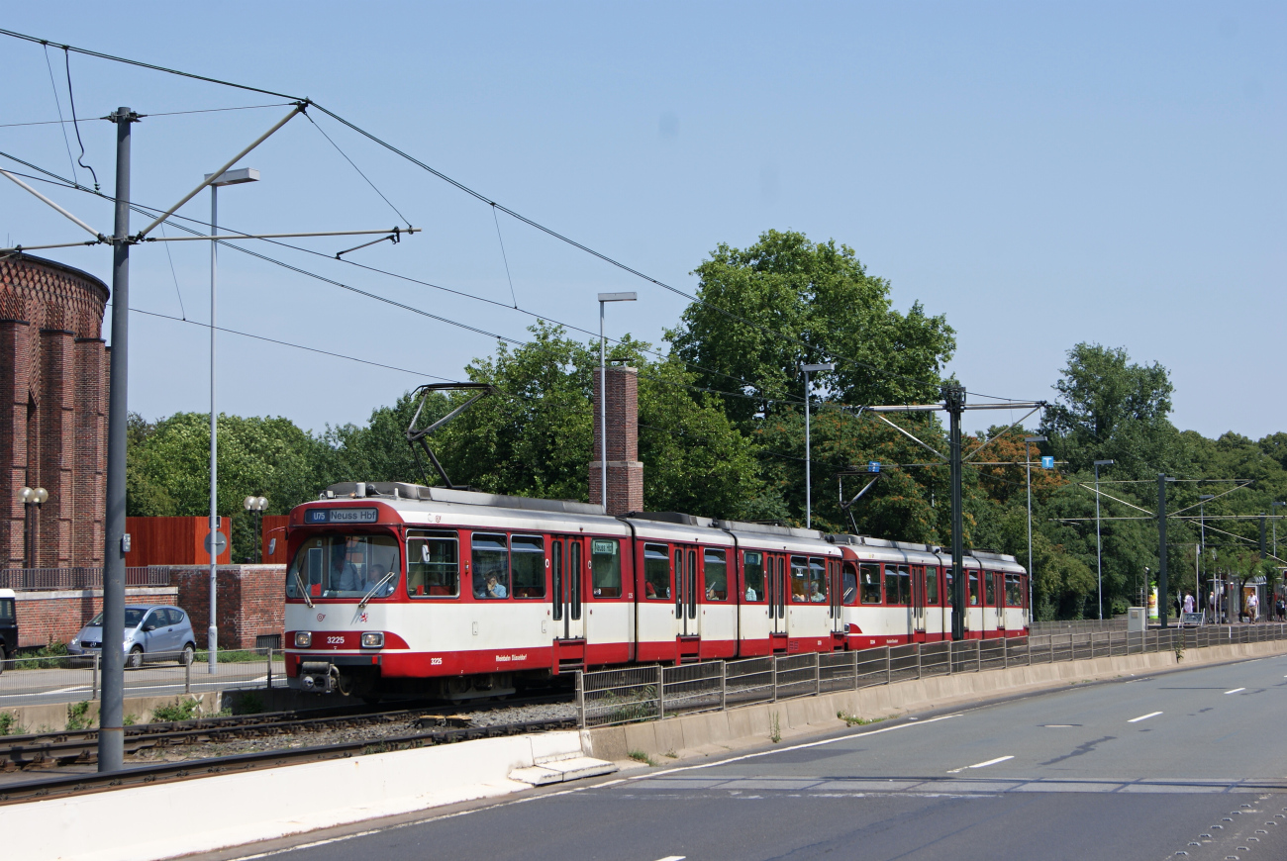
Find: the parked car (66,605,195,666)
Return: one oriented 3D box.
[{"bbox_3d":[-13.245,5.305,62.000,1.770,1.590,3.840,-2,-5,19],"label":"parked car"}]

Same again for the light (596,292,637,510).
[{"bbox_3d":[-0.905,1.371,78.150,1.250,11.750,0.420,-2,-5,21],"label":"light"}]

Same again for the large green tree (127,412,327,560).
[{"bbox_3d":[-21.104,4.704,121.985,10.000,11.500,10.300,-2,-5,21],"label":"large green tree"}]

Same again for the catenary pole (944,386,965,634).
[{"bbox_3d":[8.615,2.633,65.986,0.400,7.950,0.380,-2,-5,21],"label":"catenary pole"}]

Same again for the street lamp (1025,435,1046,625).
[{"bbox_3d":[23.216,6.060,141.175,1.200,11.650,0.500,-2,-5,21],"label":"street lamp"}]

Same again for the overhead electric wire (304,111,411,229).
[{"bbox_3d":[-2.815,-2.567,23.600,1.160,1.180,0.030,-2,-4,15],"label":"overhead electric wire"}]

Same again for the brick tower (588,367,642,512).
[{"bbox_3d":[-0.933,2.661,82.027,1.400,9.800,1.400,-2,-5,21],"label":"brick tower"}]

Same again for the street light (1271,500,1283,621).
[{"bbox_3d":[60.965,12.521,229.539,1.200,11.650,0.500,-2,-5,21],"label":"street light"}]

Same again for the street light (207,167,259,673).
[{"bbox_3d":[-9.381,-0.264,54.806,1.200,11.650,0.500,-2,-5,21],"label":"street light"}]

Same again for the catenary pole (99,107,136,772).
[{"bbox_3d":[-5.460,0.095,24.861,0.260,7.000,0.260,-2,-5,21],"label":"catenary pole"}]

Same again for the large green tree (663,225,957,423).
[{"bbox_3d":[8.476,0.058,122.329,14.500,20.900,14.900,-2,-5,21],"label":"large green tree"}]

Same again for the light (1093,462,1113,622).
[{"bbox_3d":[32.200,7.936,167.347,1.250,11.750,0.420,-2,-5,21],"label":"light"}]

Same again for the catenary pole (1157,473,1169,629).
[{"bbox_3d":[24.713,5.815,114.000,0.290,7.700,0.290,-2,-5,21],"label":"catenary pole"}]

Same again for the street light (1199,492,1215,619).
[{"bbox_3d":[50.131,11.277,212.830,1.250,11.750,0.420,-2,-5,24],"label":"street light"}]

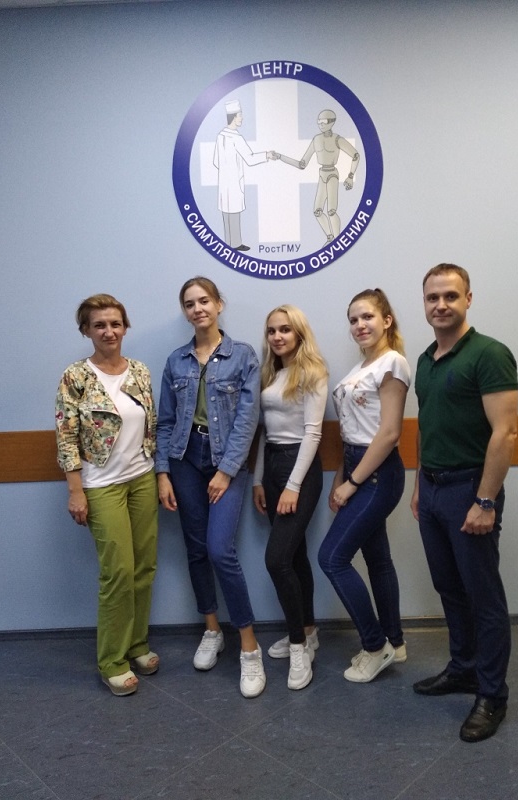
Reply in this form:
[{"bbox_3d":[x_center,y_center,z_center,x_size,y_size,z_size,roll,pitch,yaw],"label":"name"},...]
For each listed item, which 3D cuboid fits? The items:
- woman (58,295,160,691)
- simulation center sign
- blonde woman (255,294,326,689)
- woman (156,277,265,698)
[{"bbox_3d":[-0.638,0.393,2.674,0.480,1.700,0.380,-5,5,-33],"label":"woman"},{"bbox_3d":[0.092,-1.095,2.881,1.010,1.030,0.020,-2,5,0],"label":"simulation center sign"},{"bbox_3d":[0.138,0.400,2.700,0.420,1.630,0.400,2,6,42],"label":"blonde woman"},{"bbox_3d":[-0.216,0.344,2.660,0.490,1.770,0.420,-1,5,8],"label":"woman"}]

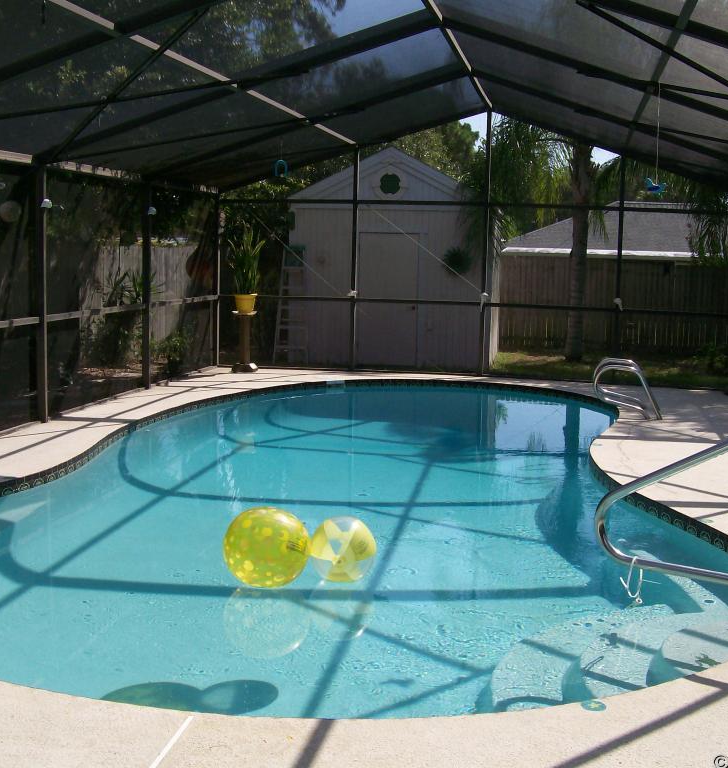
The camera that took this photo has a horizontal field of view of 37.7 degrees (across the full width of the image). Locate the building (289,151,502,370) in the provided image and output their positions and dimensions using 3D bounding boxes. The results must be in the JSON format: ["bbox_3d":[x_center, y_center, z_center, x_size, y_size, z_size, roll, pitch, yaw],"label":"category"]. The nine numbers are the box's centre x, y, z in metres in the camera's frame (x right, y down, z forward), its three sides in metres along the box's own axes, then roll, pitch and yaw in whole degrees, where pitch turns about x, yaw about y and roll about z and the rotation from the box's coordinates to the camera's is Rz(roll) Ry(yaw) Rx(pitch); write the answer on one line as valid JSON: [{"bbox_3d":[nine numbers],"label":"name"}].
[{"bbox_3d":[0.624,-2.011,16.820,3.100,3.150,2.500,3,8,11],"label":"building"}]

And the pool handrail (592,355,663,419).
[{"bbox_3d":[2.735,0.031,11.066,0.723,0.585,0.610,3,8,11],"label":"pool handrail"}]

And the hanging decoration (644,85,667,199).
[{"bbox_3d":[2.325,-1.939,8.480,0.180,0.880,0.130,3,8,11],"label":"hanging decoration"}]

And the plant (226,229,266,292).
[{"bbox_3d":[-1.537,-1.589,13.814,0.480,0.856,0.460,1,7,0],"label":"plant"}]

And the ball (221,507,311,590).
[{"bbox_3d":[-0.515,0.864,5.630,0.440,0.430,0.440,1,7,0],"label":"ball"}]

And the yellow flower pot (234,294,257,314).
[{"bbox_3d":[-1.540,-1.031,13.814,0.290,0.255,0.290,1,7,0],"label":"yellow flower pot"}]

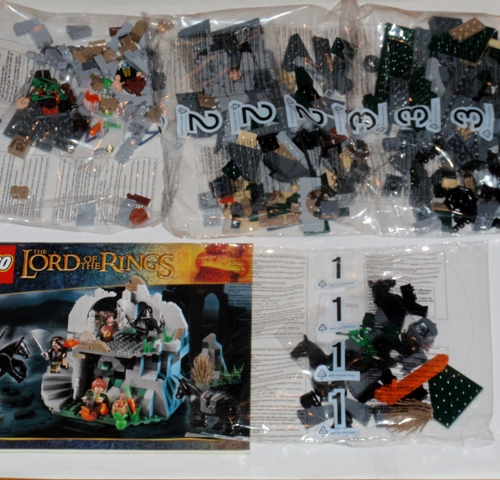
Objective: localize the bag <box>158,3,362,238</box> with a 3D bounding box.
[{"bbox_3d":[0.012,-0.112,1.690,0.178,0.030,0.253,-1,58,1],"label":"bag"}]

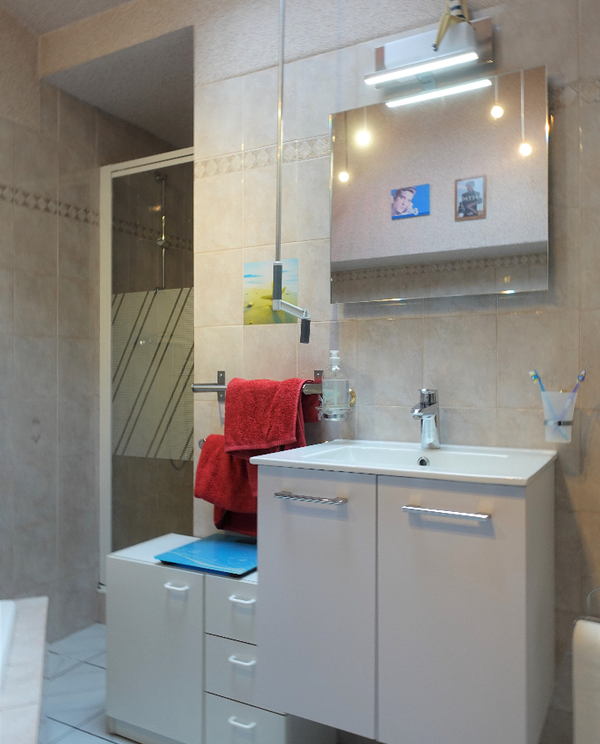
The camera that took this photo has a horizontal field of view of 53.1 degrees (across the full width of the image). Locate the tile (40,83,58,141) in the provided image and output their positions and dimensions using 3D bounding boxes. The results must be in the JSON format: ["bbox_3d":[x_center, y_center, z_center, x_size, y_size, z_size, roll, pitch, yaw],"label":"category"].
[{"bbox_3d":[-1.013,-1.059,2.416,0.010,0.198,0.079,0,0,28],"label":"tile"}]

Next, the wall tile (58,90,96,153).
[{"bbox_3d":[-0.962,-1.070,2.587,0.010,0.212,0.200,0,-1,28],"label":"wall tile"}]

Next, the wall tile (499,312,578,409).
[{"bbox_3d":[0.607,-0.028,1.530,0.198,0.251,0.010,0,0,29],"label":"wall tile"}]

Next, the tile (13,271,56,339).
[{"bbox_3d":[-1.057,-0.271,2.404,0.010,0.252,0.200,0,-1,28],"label":"tile"}]

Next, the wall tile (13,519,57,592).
[{"bbox_3d":[-1.052,0.737,2.400,0.010,0.251,0.198,0,0,29],"label":"wall tile"}]

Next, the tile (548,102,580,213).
[{"bbox_3d":[0.605,-0.527,1.528,0.197,0.248,0.010,0,0,28],"label":"tile"}]

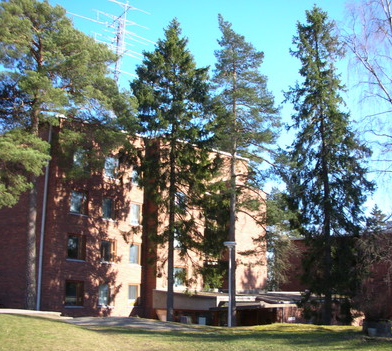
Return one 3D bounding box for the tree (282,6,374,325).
[{"bbox_3d":[7.021,-1.130,25.377,4.900,17.490,4.900,-3,-13,16],"label":"tree"}]

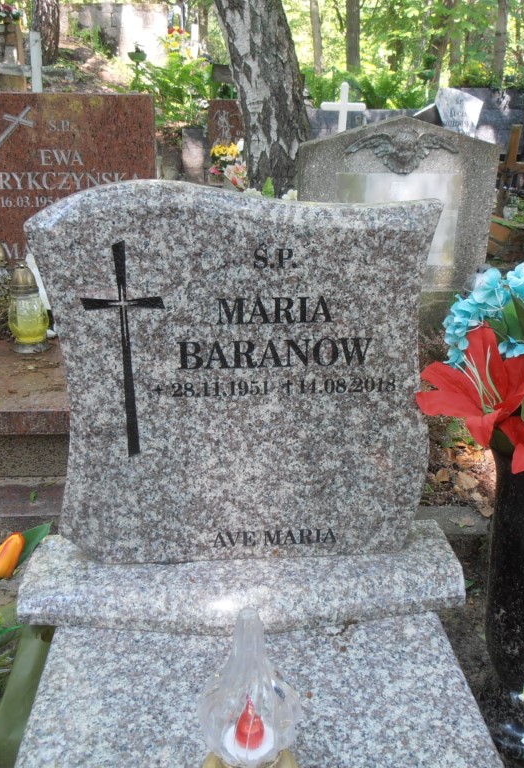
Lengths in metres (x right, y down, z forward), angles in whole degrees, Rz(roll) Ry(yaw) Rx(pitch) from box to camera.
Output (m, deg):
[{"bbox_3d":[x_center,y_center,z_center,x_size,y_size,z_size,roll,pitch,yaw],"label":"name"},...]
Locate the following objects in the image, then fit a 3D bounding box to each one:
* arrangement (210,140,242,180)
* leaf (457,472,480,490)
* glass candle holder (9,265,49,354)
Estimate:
[{"bbox_3d":[-0.250,-1.531,4.864,0.240,0.280,0.220,-1,17,0],"label":"arrangement"},{"bbox_3d":[0.471,0.226,1.629,0.055,0.020,0.060,-1,17,0],"label":"leaf"},{"bbox_3d":[-0.643,-0.211,1.955,0.110,0.230,0.110,-1,17,0],"label":"glass candle holder"}]

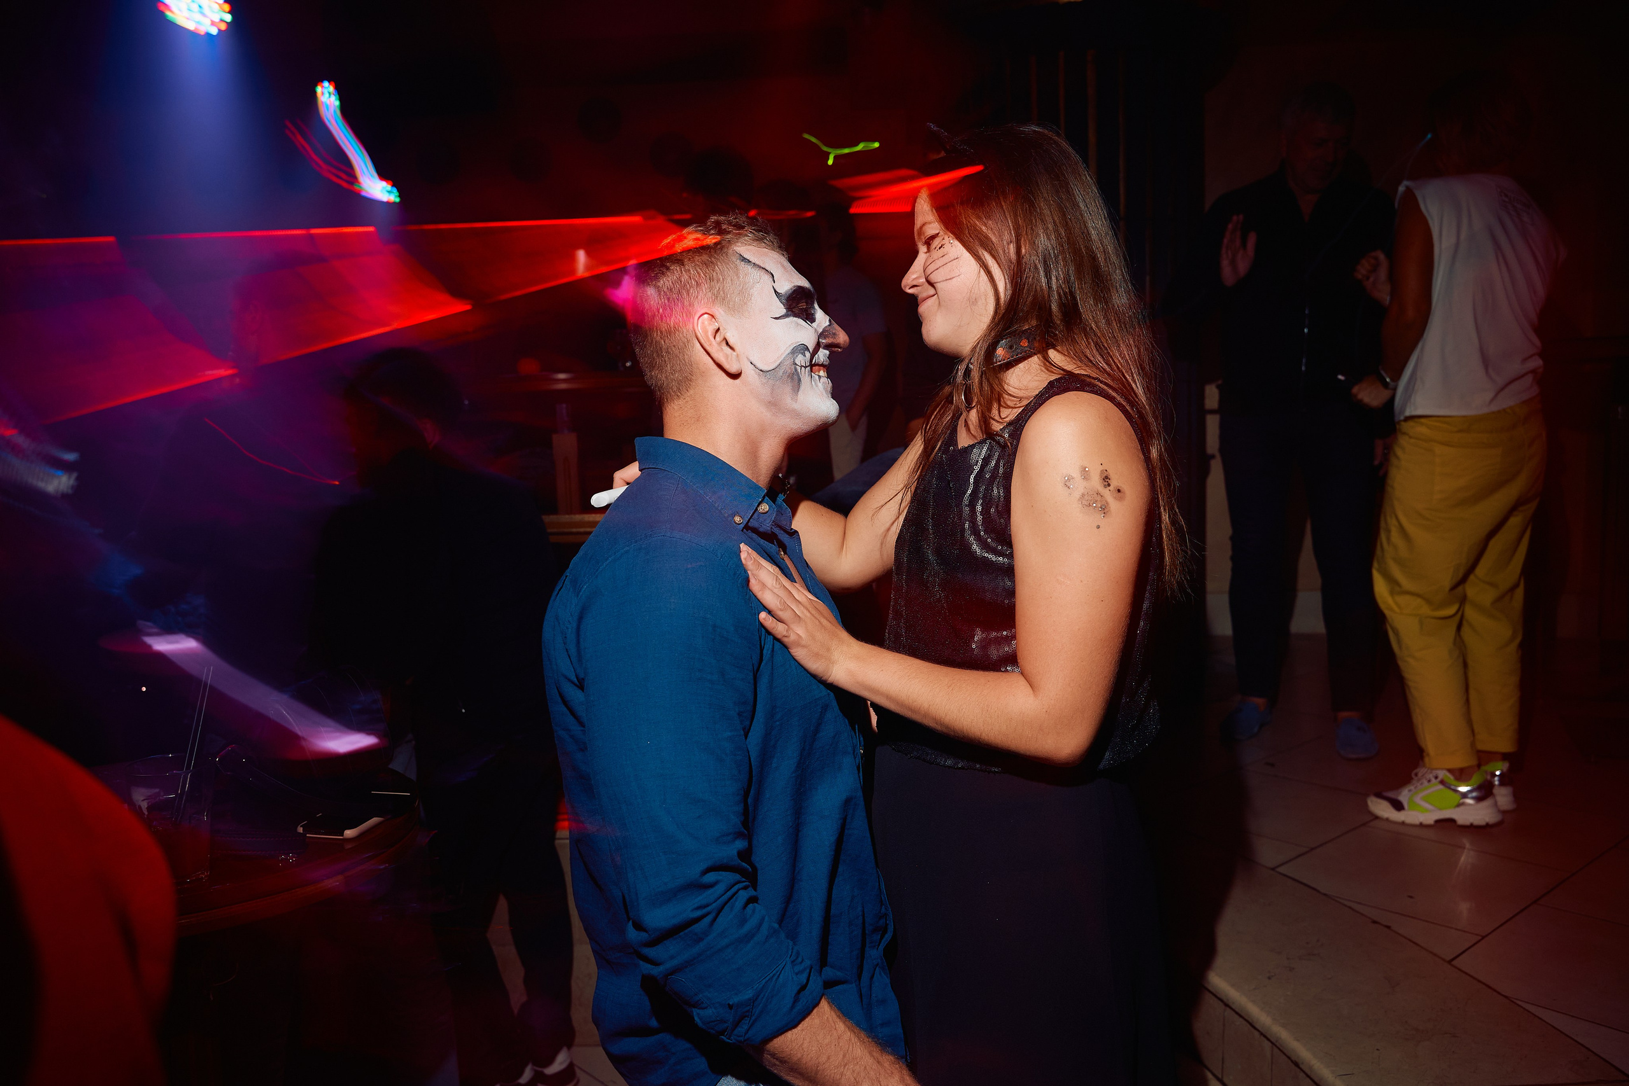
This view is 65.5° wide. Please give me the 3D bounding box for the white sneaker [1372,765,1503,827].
[{"bbox_3d":[1.418,0.572,2.896,0.280,0.120,0.105,-1,6,12],"label":"white sneaker"}]

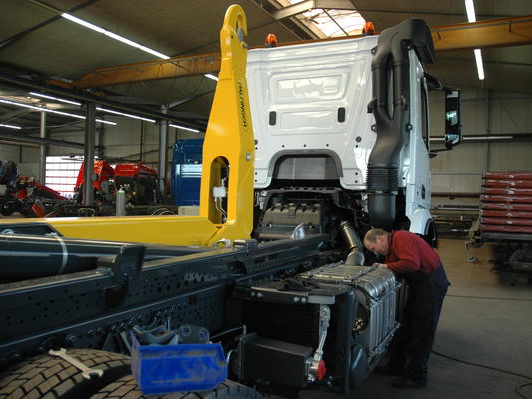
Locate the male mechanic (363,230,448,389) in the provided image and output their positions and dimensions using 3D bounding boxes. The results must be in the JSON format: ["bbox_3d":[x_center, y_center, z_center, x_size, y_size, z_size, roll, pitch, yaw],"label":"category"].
[{"bbox_3d":[1.265,0.955,4.050,0.760,1.390,0.560,1,0,16],"label":"male mechanic"}]

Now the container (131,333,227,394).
[{"bbox_3d":[-0.252,0.464,1.297,0.245,0.130,0.160,5,-4,-24],"label":"container"}]

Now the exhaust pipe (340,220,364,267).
[{"bbox_3d":[0.855,0.440,4.450,0.160,0.460,0.160,-10,-14,-16],"label":"exhaust pipe"}]

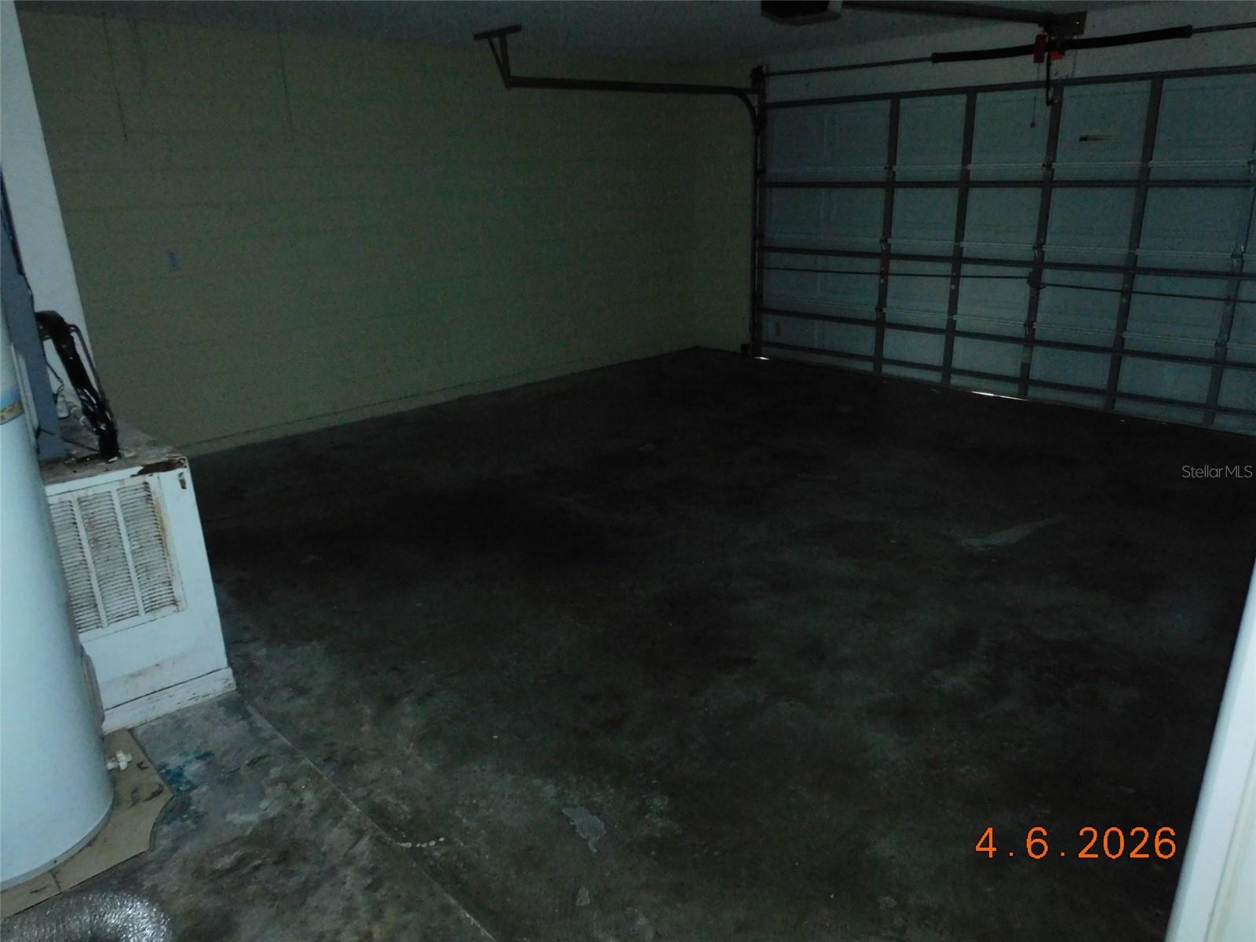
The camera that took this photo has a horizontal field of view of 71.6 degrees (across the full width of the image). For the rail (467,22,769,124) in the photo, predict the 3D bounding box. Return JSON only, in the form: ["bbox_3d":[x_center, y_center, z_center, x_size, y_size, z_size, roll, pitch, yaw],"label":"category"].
[{"bbox_3d":[0.121,-2.918,6.559,2.646,0.540,0.485,-18,25,-40],"label":"rail"}]

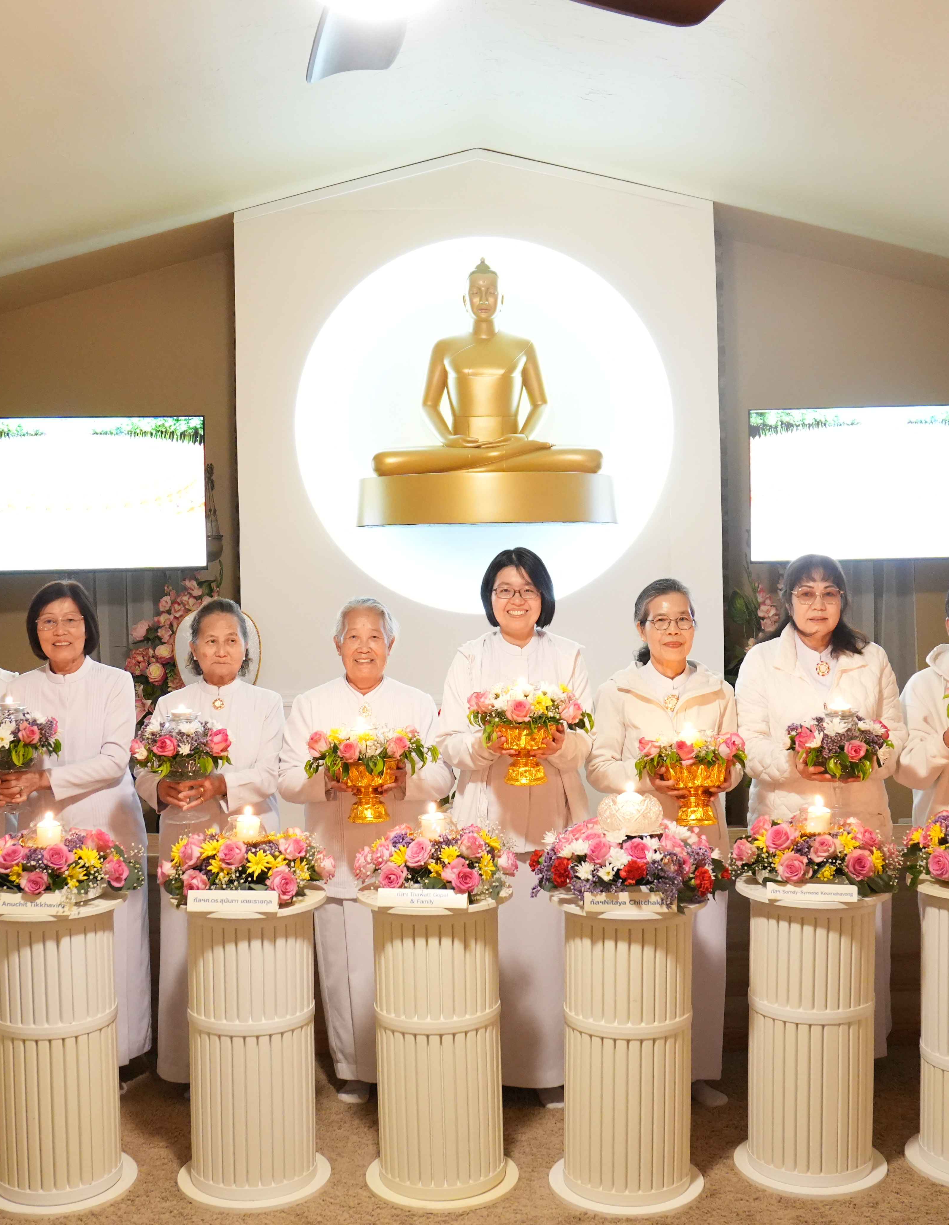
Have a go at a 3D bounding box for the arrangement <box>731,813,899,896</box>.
[{"bbox_3d":[0.832,0.586,3.121,0.390,0.152,0.390,-1,2,0],"label":"arrangement"}]

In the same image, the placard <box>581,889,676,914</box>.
[{"bbox_3d":[0.369,0.682,3.013,0.212,0.043,0.038,0,3,5],"label":"placard"}]

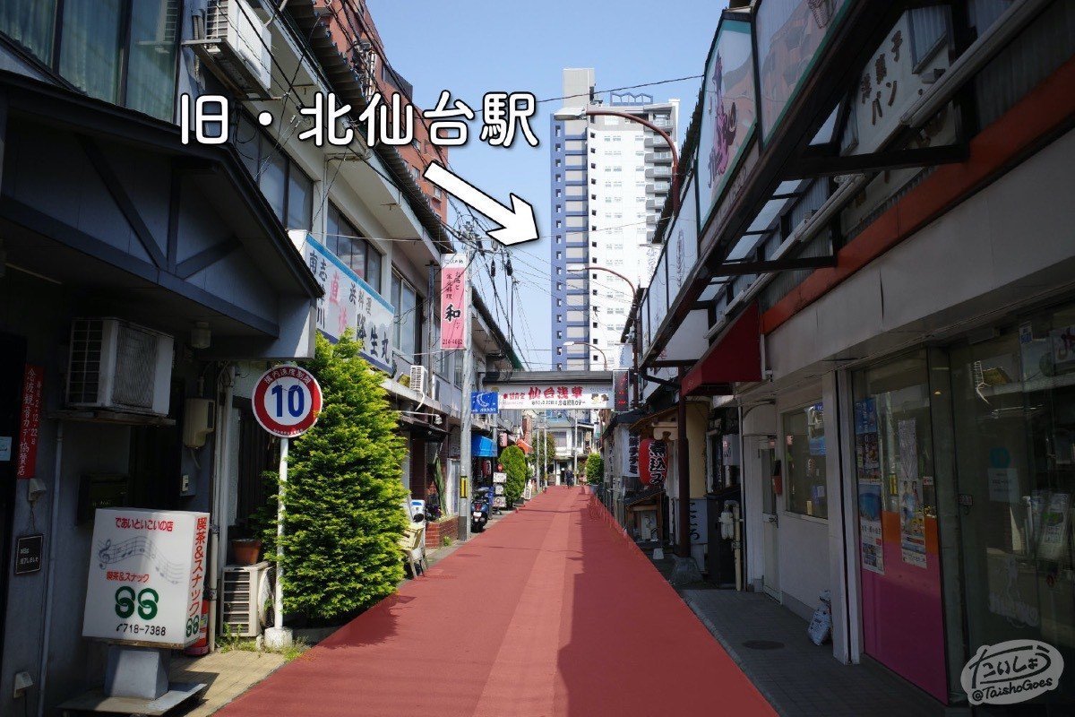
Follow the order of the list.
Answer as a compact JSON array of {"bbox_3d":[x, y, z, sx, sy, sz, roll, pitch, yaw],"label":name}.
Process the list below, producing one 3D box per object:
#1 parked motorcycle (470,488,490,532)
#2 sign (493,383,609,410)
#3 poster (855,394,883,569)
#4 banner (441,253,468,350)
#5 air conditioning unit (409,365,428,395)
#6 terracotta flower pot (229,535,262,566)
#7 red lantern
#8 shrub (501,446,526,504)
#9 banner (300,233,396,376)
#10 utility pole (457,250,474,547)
[{"bbox_3d":[-1.339,3.542,19.965,0.640,1.040,1.780,-1,-7,3],"label":"parked motorcycle"},{"bbox_3d":[0.467,1.245,27.067,4.115,0.873,0.080,-1,-7,3],"label":"sign"},{"bbox_3d":[2.692,1.024,6.783,0.020,1.380,0.480,-1,-7,3],"label":"poster"},{"bbox_3d":[-1.728,-1.178,17.339,0.545,2.009,0.080,-1,-7,3],"label":"banner"},{"bbox_3d":[-2.632,0.486,18.698,0.280,0.560,0.750,0,-7,3],"label":"air conditioning unit"},{"bbox_3d":[-2.529,1.681,7.280,0.270,0.210,0.270,0,-7,0],"label":"terracotta flower pot"},{"bbox_3d":[2.057,1.838,14.803,0.494,0.883,0.494,1,-7,-8],"label":"red lantern"},{"bbox_3d":[-0.923,4.393,31.477,1.020,2.280,1.020,0,-7,3],"label":"shrub"},{"bbox_3d":[-2.717,-0.595,12.205,0.200,1.190,4.724,-1,-7,3],"label":"banner"},{"bbox_3d":[-1.380,0.539,16.645,0.250,6.100,0.250,0,-7,3],"label":"utility pole"}]

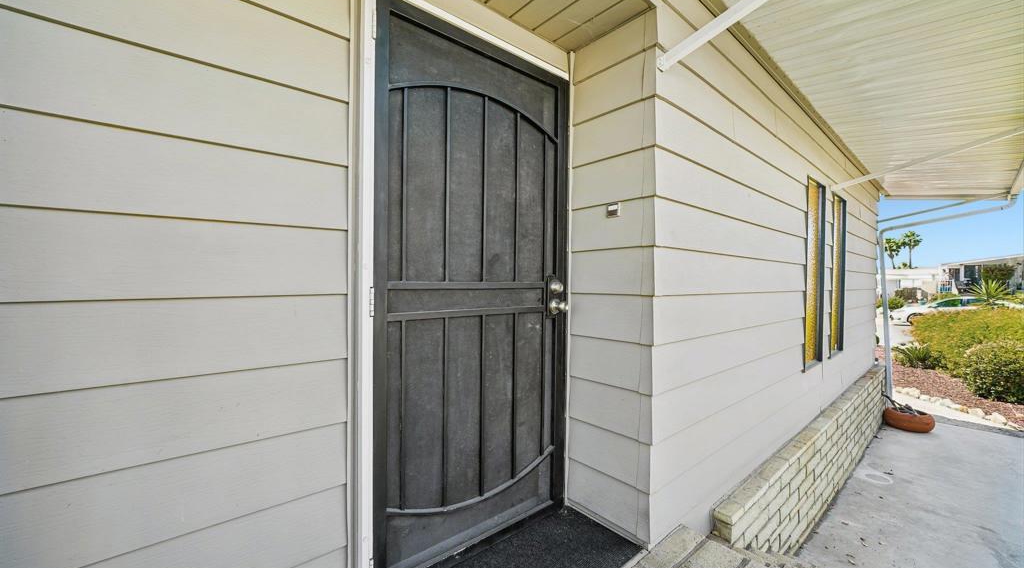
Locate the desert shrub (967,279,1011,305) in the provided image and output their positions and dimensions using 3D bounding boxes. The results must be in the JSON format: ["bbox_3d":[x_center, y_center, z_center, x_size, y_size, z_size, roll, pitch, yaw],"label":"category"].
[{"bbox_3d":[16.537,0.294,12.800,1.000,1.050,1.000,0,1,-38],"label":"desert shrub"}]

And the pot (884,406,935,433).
[{"bbox_3d":[5.196,1.783,4.832,0.460,0.240,0.460,0,1,-39],"label":"pot"}]

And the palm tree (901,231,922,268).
[{"bbox_3d":[81.067,-4.261,75.000,2.800,12.000,2.800,0,1,-43],"label":"palm tree"}]

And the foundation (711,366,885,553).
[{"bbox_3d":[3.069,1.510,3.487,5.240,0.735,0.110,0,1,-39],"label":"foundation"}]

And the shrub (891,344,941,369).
[{"bbox_3d":[9.248,1.658,8.450,0.800,0.560,0.800,0,1,-42],"label":"shrub"}]

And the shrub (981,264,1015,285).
[{"bbox_3d":[29.616,-0.457,22.500,1.300,1.600,1.300,0,1,-37],"label":"shrub"}]

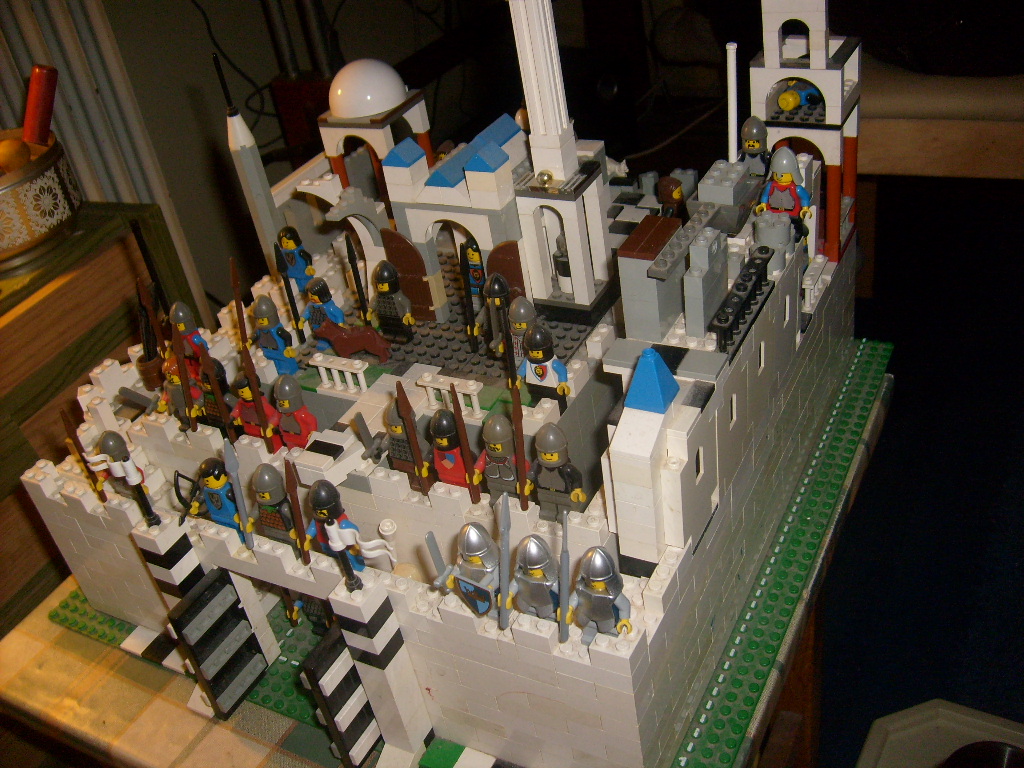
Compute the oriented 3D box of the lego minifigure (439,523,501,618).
[{"bbox_3d":[-0.013,0.074,0.400,0.028,0.044,0.019,6,38,24],"label":"lego minifigure"}]

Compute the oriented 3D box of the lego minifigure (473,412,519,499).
[{"bbox_3d":[-0.002,0.034,0.436,0.025,0.045,0.016,10,40,28],"label":"lego minifigure"}]

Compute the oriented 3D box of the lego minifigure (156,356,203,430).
[{"bbox_3d":[-0.170,0.005,0.528,0.025,0.041,0.016,3,37,20],"label":"lego minifigure"}]

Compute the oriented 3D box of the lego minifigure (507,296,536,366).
[{"bbox_3d":[0.006,-0.019,0.480,0.025,0.045,0.016,6,38,23],"label":"lego minifigure"}]

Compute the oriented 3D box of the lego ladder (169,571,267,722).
[{"bbox_3d":[-0.139,0.125,0.495,0.012,0.070,0.033,12,41,30],"label":"lego ladder"}]

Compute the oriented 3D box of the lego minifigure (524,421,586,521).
[{"bbox_3d":[0.018,0.036,0.426,0.025,0.045,0.016,7,38,25],"label":"lego minifigure"}]

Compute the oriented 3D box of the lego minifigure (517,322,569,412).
[{"bbox_3d":[0.014,-0.005,0.471,0.026,0.043,0.017,9,39,27],"label":"lego minifigure"}]

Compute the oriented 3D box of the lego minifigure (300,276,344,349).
[{"bbox_3d":[-0.101,-0.036,0.547,0.026,0.042,0.017,10,40,27],"label":"lego minifigure"}]

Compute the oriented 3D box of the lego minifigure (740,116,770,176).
[{"bbox_3d":[0.118,-0.107,0.505,0.026,0.043,0.017,4,37,21],"label":"lego minifigure"}]

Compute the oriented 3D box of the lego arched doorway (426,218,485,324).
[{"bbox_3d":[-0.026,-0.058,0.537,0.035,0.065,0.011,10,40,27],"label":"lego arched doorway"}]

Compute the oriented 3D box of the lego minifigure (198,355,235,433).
[{"bbox_3d":[-0.143,0.009,0.510,0.026,0.043,0.017,14,41,31],"label":"lego minifigure"}]

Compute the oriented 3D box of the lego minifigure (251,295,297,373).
[{"bbox_3d":[-0.120,-0.025,0.527,0.025,0.045,0.016,10,40,28],"label":"lego minifigure"}]

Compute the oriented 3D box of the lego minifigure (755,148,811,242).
[{"bbox_3d":[0.129,-0.089,0.492,0.025,0.044,0.016,14,41,32],"label":"lego minifigure"}]

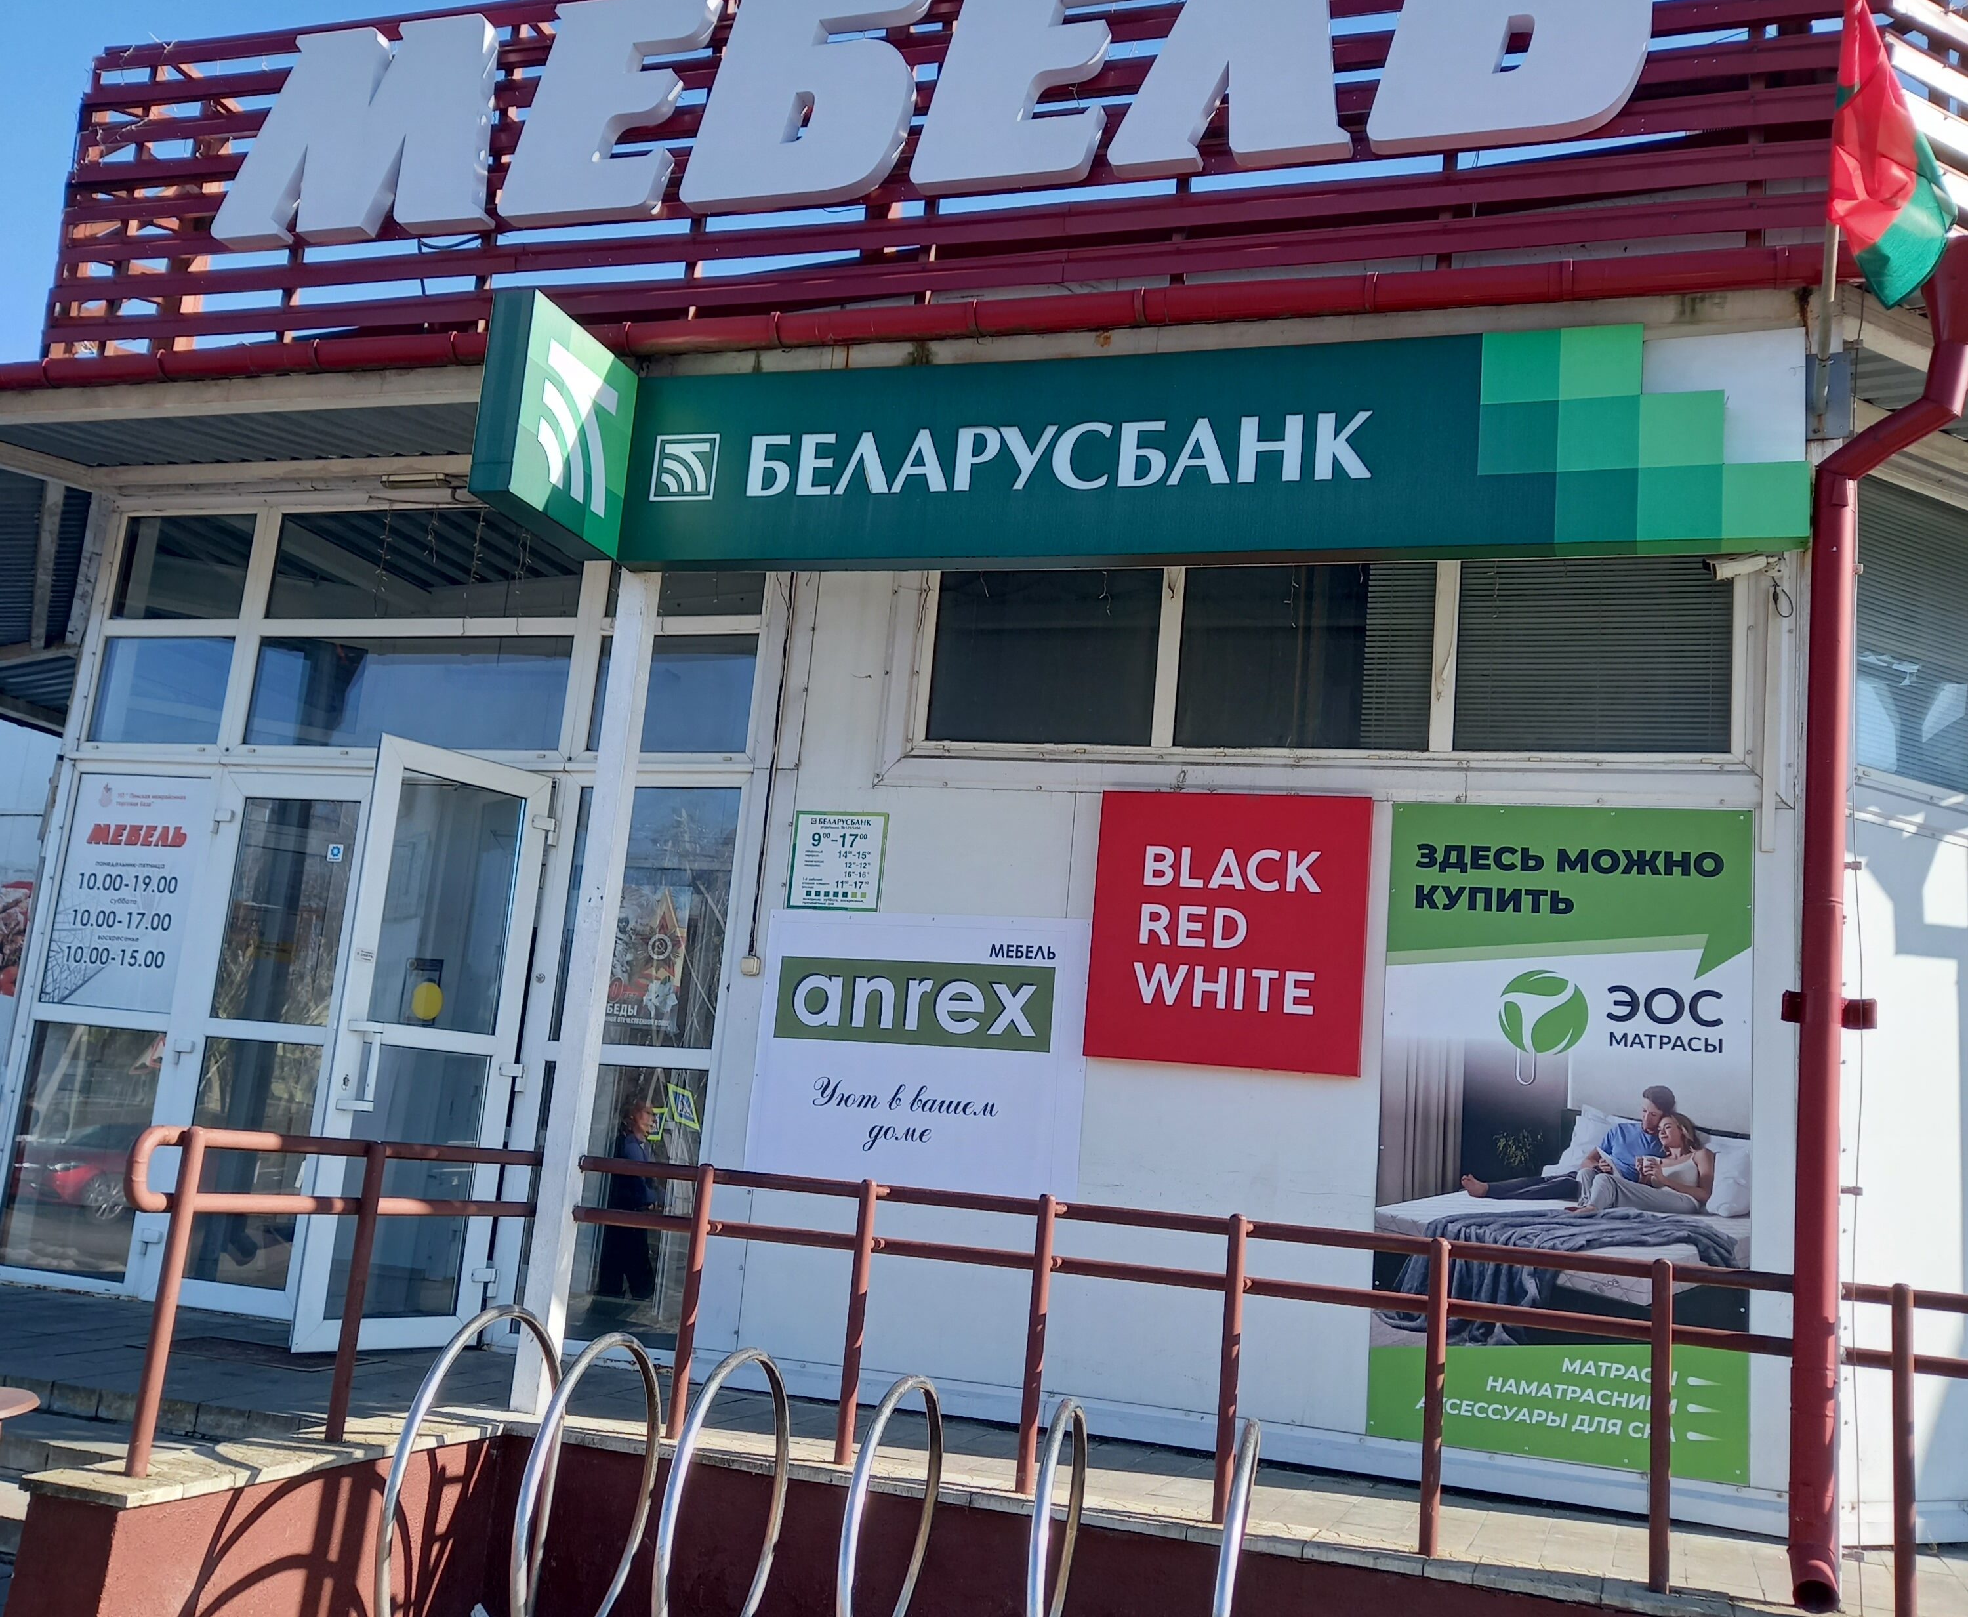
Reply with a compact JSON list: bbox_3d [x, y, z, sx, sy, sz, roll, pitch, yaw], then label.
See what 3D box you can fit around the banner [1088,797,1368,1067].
[{"bbox_3d":[0.786,0.391,6.093,0.892,0.877,0.040,2,-8,20],"label":"banner"}]

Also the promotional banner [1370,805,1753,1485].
[{"bbox_3d":[1.724,0.949,5.673,1.065,1.928,0.020,2,-8,20],"label":"promotional banner"}]

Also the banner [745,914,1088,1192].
[{"bbox_3d":[-0.233,0.825,6.408,1.186,0.932,0.020,2,-8,20],"label":"banner"}]

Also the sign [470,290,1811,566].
[{"bbox_3d":[0.351,-1.066,5.199,3.557,0.605,0.750,2,-8,20],"label":"sign"}]

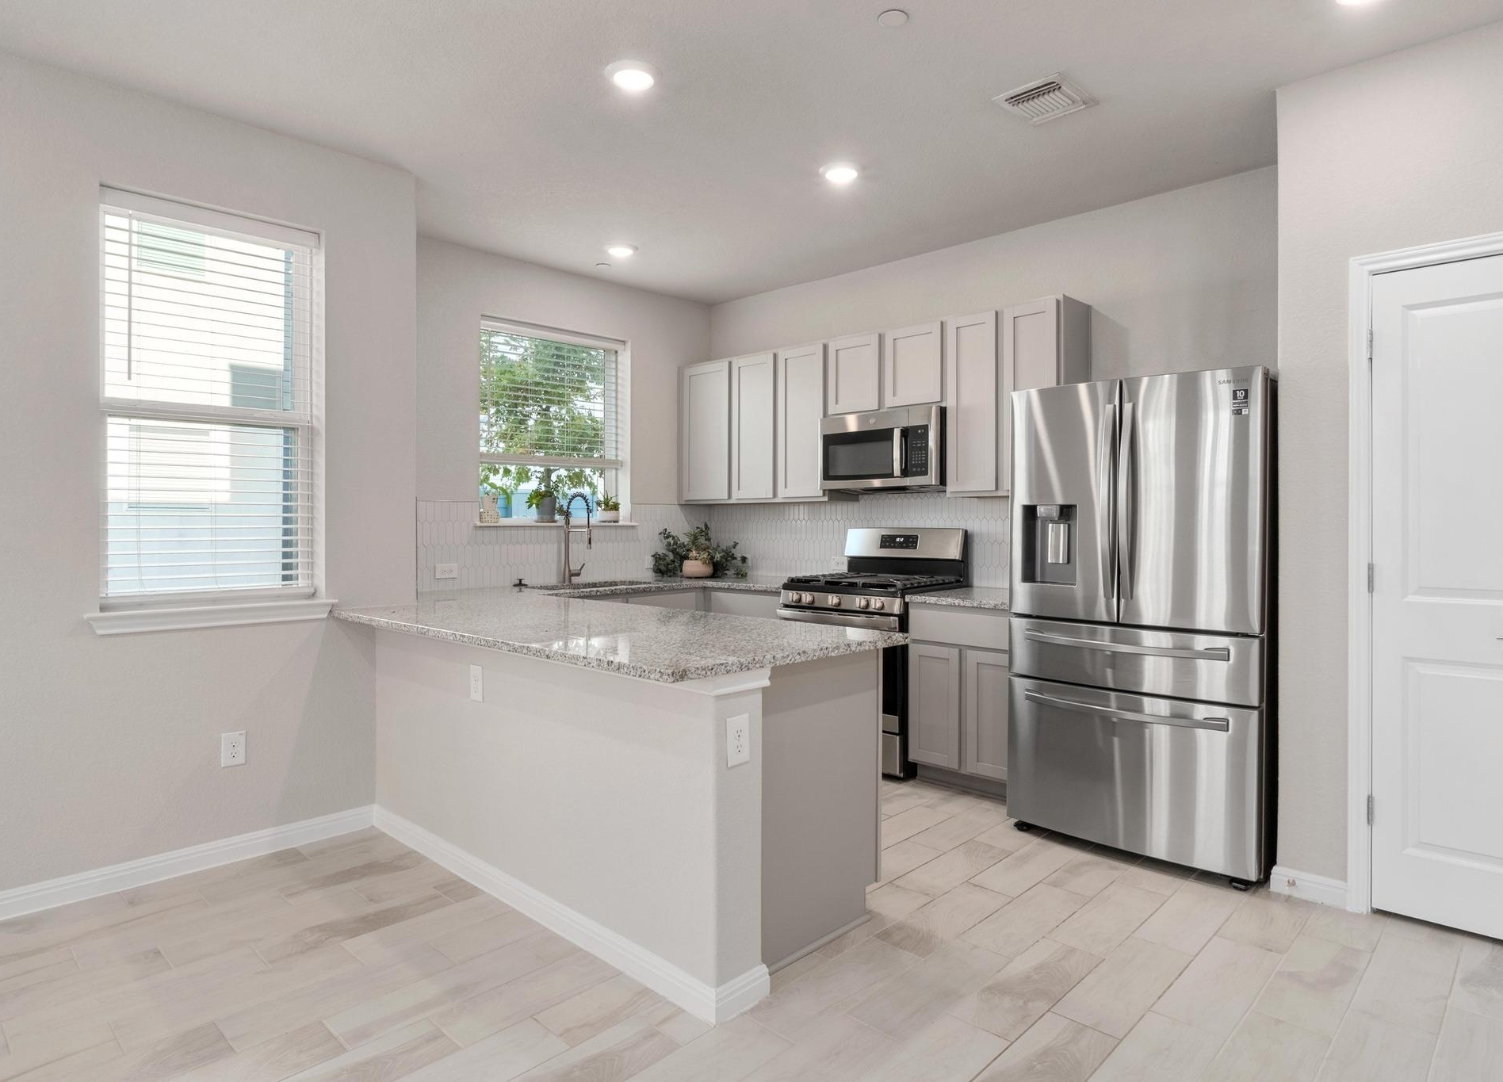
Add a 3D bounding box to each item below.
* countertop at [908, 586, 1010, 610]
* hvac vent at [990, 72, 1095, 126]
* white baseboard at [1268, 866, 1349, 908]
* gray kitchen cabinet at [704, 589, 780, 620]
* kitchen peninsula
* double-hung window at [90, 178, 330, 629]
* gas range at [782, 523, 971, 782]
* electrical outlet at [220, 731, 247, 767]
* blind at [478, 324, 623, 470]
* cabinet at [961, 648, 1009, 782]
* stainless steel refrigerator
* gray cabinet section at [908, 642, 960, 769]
[{"bbox_3d":[1.161,0.270,4.032,0.578,0.032,0.635,1,1,44],"label":"countertop"},{"bbox_3d":[1.029,-1.544,3.002,0.247,0.020,0.285,1,1,44],"label":"hvac vent"},{"bbox_3d":[1.865,1.157,2.867,0.220,0.089,0.018,1,2,44],"label":"white baseboard"},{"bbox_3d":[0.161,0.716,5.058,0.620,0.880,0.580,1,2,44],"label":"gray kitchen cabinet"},{"bbox_3d":[-0.655,0.738,3.163,2.250,0.922,0.950,1,1,44],"label":"kitchen peninsula"},{"bbox_3d":[-1.990,-0.474,3.210,0.100,1.490,0.726,1,1,44],"label":"double-hung window"},{"bbox_3d":[0.636,0.566,4.450,0.757,1.217,0.670,1,1,44],"label":"gas range"},{"bbox_3d":[-1.941,0.779,3.211,0.012,0.125,0.080,1,1,44],"label":"electrical outlet"},{"bbox_3d":[-1.169,-0.835,5.097,0.065,0.790,0.990,1,2,44],"label":"blind"},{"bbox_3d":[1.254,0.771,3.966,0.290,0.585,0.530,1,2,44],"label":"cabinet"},{"bbox_3d":[1.644,0.302,3.449,0.908,1.775,0.880,1,2,44],"label":"stainless steel refrigerator"},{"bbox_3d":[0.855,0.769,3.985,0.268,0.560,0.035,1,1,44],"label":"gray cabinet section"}]

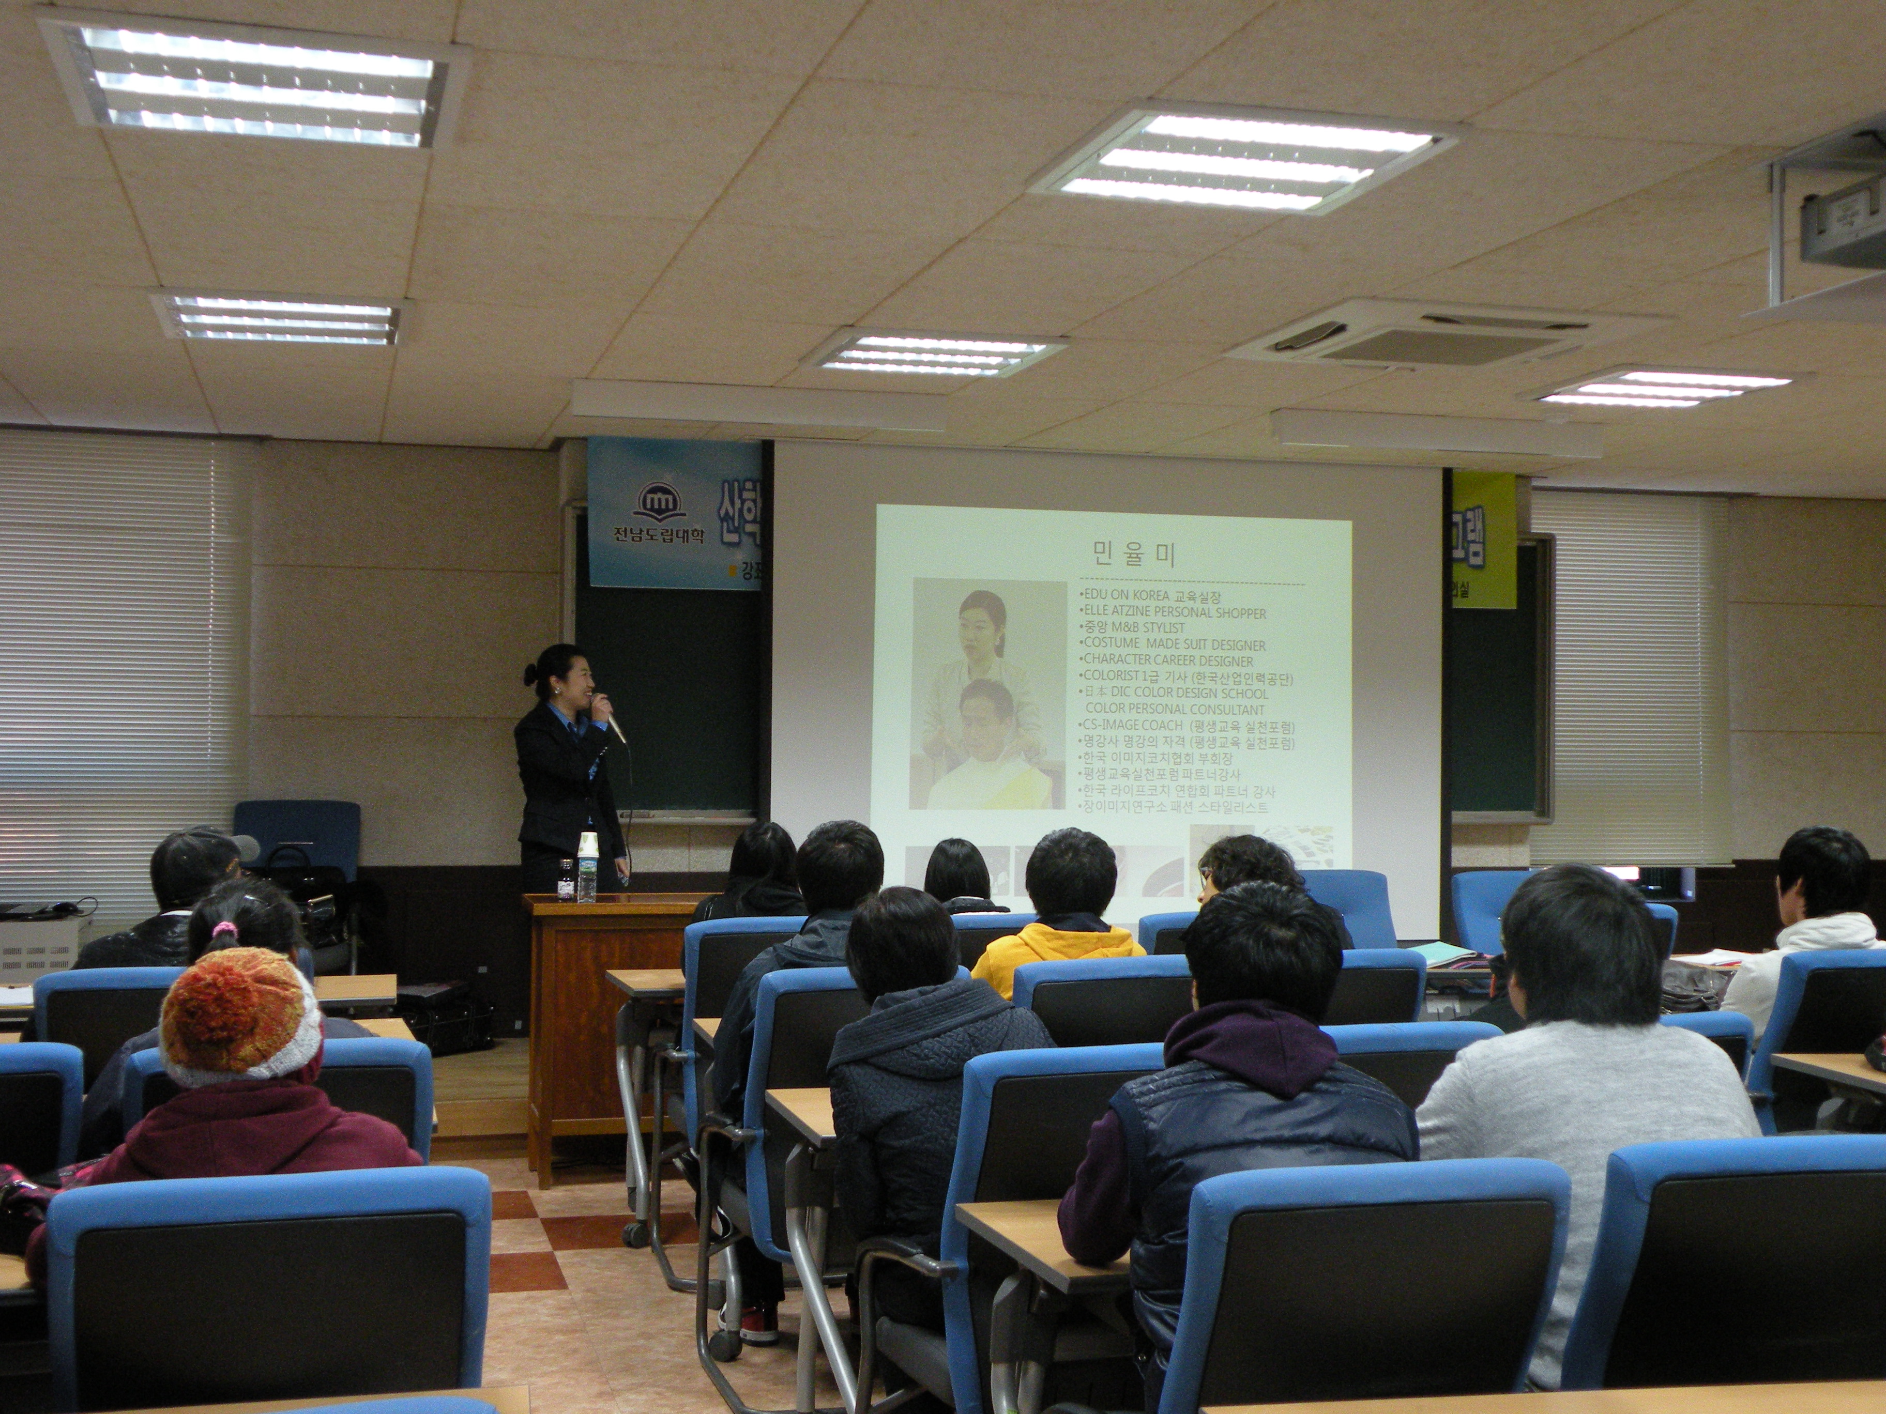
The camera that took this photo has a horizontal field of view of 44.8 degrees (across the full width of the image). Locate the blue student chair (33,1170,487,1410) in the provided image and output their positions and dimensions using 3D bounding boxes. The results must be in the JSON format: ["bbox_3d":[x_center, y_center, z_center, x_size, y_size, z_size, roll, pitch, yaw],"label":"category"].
[{"bbox_3d":[-0.868,1.037,3.012,0.530,0.940,0.600,0,0,-15],"label":"blue student chair"}]

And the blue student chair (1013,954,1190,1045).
[{"bbox_3d":[0.311,1.055,5.403,0.530,0.970,0.600,0,-1,-15],"label":"blue student chair"}]

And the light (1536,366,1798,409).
[{"bbox_3d":[2.281,-1.050,7.356,0.660,0.080,0.660,0,-1,-15],"label":"light"}]

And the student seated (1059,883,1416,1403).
[{"bbox_3d":[0.396,0.873,3.150,0.520,1.285,0.780,0,-1,-15],"label":"student seated"}]

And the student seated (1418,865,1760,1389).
[{"bbox_3d":[0.915,0.877,3.471,0.560,1.290,0.750,0,0,-15],"label":"student seated"}]

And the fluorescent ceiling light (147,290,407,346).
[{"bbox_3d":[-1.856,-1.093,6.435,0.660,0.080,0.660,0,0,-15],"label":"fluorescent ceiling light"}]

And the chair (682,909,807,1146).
[{"bbox_3d":[-0.518,1.061,6.341,0.530,0.970,0.600,0,-1,-15],"label":"chair"}]

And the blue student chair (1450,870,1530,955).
[{"bbox_3d":[2.131,1.094,8.165,0.530,0.970,0.600,0,-1,-15],"label":"blue student chair"}]

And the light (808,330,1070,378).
[{"bbox_3d":[-0.034,-1.067,6.749,0.660,0.080,0.660,0,-1,-15],"label":"light"}]

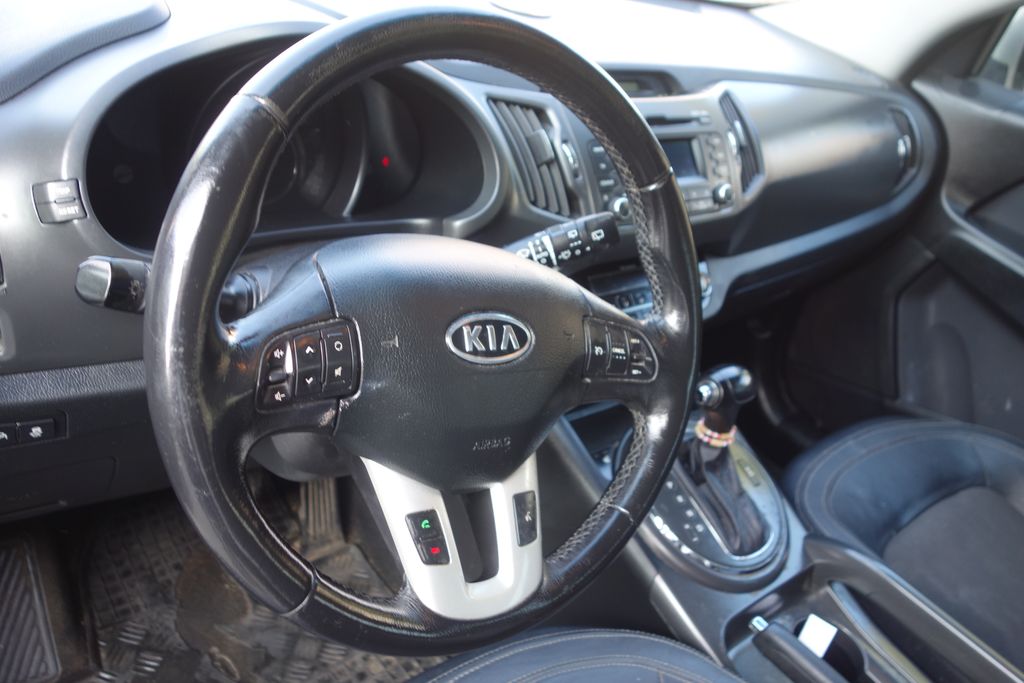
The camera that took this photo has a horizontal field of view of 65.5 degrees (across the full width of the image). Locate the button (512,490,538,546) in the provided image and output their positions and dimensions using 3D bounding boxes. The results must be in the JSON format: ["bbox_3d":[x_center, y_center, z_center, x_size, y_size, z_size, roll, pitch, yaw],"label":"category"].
[{"bbox_3d":[0.008,0.114,0.512,0.018,0.031,0.005,3,-14,-36],"label":"button"}]

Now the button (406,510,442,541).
[{"bbox_3d":[-0.053,0.108,0.469,0.019,0.015,0.005,-5,-9,-37],"label":"button"}]

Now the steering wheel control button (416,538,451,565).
[{"bbox_3d":[-0.048,0.122,0.468,0.018,0.015,0.005,-5,-9,-37],"label":"steering wheel control button"}]

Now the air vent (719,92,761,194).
[{"bbox_3d":[0.261,-0.234,0.926,0.050,0.108,0.024,-13,-5,-43],"label":"air vent"}]

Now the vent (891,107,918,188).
[{"bbox_3d":[0.604,-0.296,1.230,0.053,0.118,0.024,-8,4,-36],"label":"vent"}]

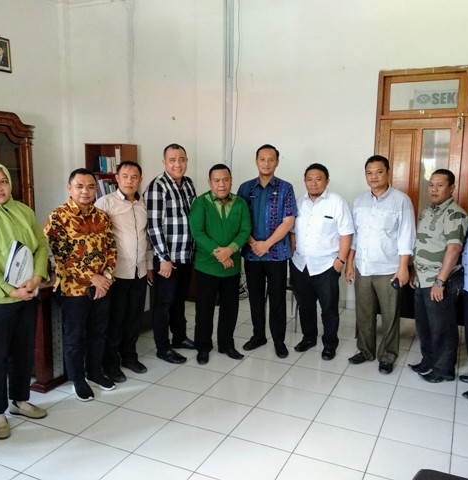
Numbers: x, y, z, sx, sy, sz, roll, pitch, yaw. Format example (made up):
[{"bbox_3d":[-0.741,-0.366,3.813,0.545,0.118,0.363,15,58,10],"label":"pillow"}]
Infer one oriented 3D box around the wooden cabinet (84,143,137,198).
[{"bbox_3d":[-1.691,-0.353,6.709,0.620,1.900,0.315,5,9,25],"label":"wooden cabinet"}]

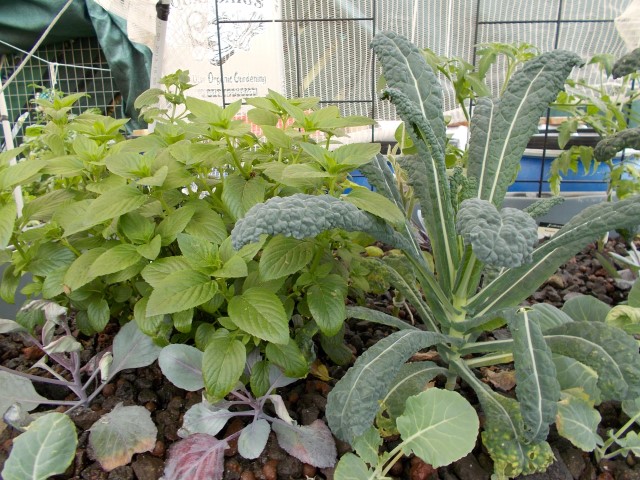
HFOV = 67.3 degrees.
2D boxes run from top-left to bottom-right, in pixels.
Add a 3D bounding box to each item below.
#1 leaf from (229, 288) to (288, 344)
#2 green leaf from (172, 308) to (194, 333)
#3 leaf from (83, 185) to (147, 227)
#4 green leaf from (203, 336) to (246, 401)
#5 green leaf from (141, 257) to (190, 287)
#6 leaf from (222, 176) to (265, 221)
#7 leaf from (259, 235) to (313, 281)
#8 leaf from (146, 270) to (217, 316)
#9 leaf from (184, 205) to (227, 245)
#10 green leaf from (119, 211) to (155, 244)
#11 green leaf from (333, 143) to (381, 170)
[{"bbox_3d":[-0.068,0.087,0.553,0.089,0.055,0.055,10,19,35],"label":"leaf"},{"bbox_3d":[-0.175,0.097,0.619,0.027,0.043,0.015,-1,-9,0],"label":"green leaf"},{"bbox_3d":[-0.248,-0.038,0.585,0.085,0.015,0.042,-34,53,-21],"label":"leaf"},{"bbox_3d":[-0.099,0.133,0.497,0.044,0.064,0.018,17,-23,1],"label":"green leaf"},{"bbox_3d":[-0.170,0.034,0.552,0.067,0.017,0.042,-11,43,-32],"label":"green leaf"},{"bbox_3d":[-0.102,-0.053,0.630,0.054,0.062,0.042,2,16,11],"label":"leaf"},{"bbox_3d":[-0.039,0.022,0.560,0.075,0.045,0.017,-35,-18,-15],"label":"leaf"},{"bbox_3d":[-0.153,0.060,0.537,0.084,0.047,0.060,-9,17,-28],"label":"leaf"},{"bbox_3d":[-0.141,-0.019,0.593,0.048,0.016,0.073,-25,59,-22],"label":"leaf"},{"bbox_3d":[-0.239,-0.017,0.628,0.064,0.043,0.044,13,20,41],"label":"green leaf"},{"bbox_3d":[0.047,-0.108,0.620,0.073,0.018,0.038,-30,43,0],"label":"green leaf"}]

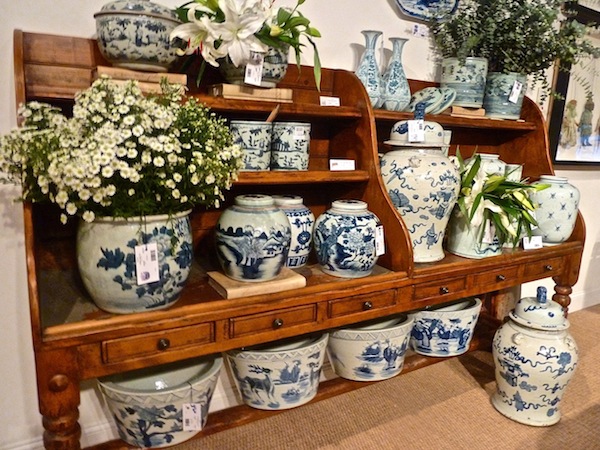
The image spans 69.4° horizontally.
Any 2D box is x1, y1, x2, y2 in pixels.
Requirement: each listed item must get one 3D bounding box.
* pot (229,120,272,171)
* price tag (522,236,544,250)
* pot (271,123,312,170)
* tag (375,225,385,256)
[{"bbox_3d":[-0.204,-0.328,1.810,0.173,0.196,0.173,2,10,0],"label":"pot"},{"bbox_3d":[1.077,0.085,2.001,0.103,0.057,0.012,-2,10,-17],"label":"price tag"},{"bbox_3d":[-0.034,-0.300,1.671,0.151,0.176,0.151,1,10,0],"label":"pot"},{"bbox_3d":[0.288,0.057,1.545,0.006,0.108,0.059,9,13,40],"label":"tag"}]

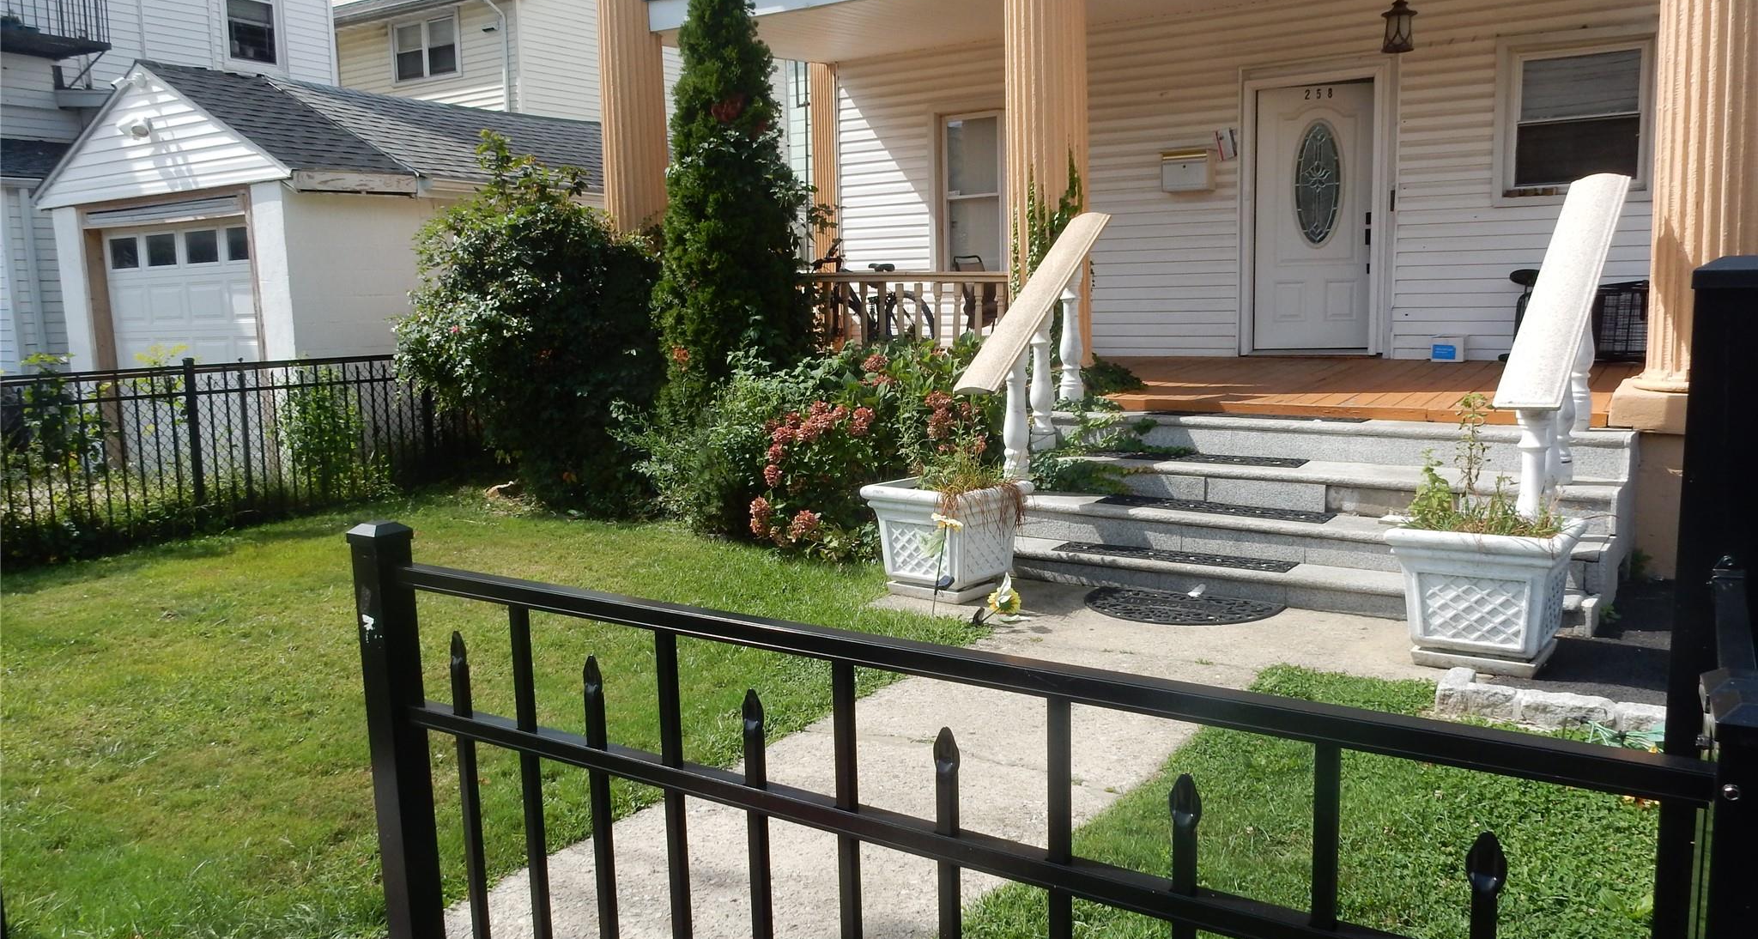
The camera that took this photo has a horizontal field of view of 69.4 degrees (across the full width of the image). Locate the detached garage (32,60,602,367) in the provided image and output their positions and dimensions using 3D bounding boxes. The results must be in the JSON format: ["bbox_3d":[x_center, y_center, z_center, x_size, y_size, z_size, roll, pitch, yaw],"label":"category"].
[{"bbox_3d":[-4.222,-2.051,13.470,4.137,3.484,6.700,4,9,34],"label":"detached garage"}]

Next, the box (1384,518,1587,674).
[{"bbox_3d":[2.372,0.474,4.949,0.595,0.545,0.595,5,10,38],"label":"box"}]

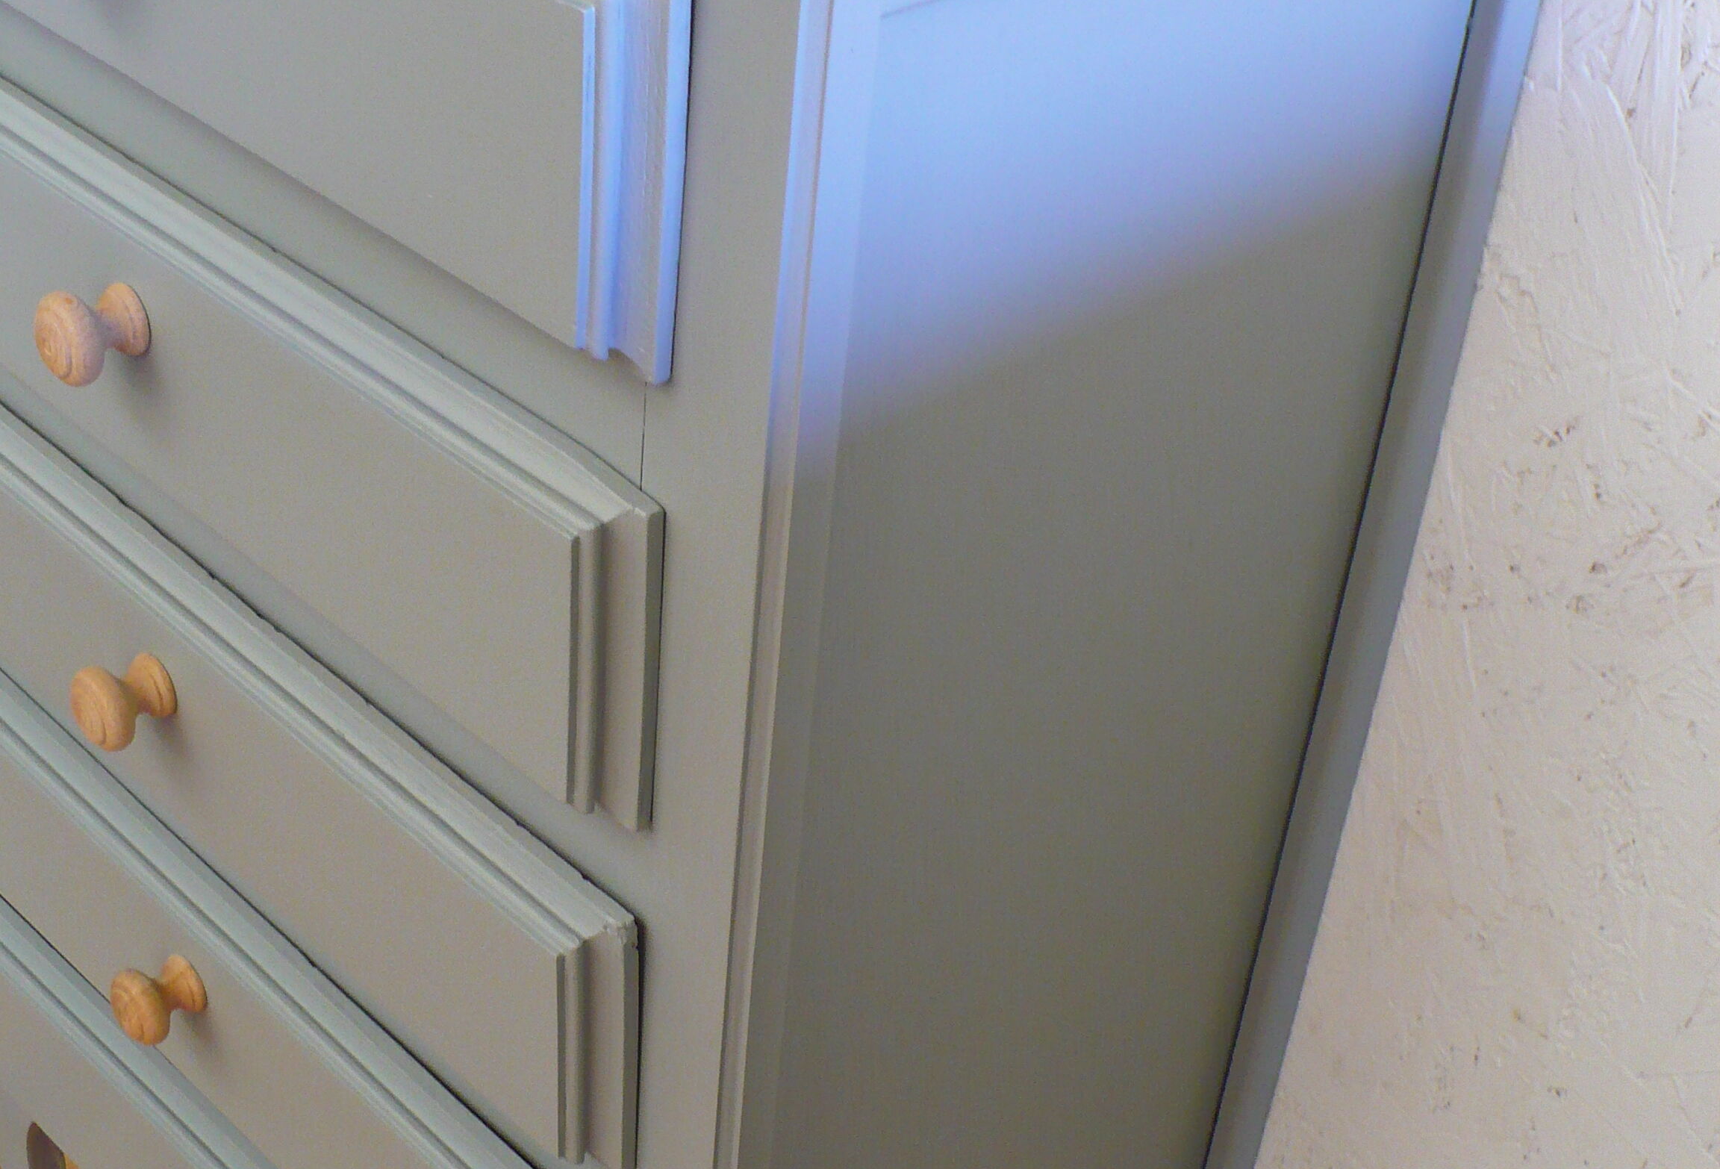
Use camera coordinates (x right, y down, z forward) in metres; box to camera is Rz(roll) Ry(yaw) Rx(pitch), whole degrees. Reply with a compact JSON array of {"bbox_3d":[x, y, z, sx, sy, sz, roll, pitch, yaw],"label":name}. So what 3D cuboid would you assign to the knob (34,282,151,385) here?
[{"bbox_3d":[-0.279,-0.091,0.887,0.035,0.036,0.036,-26,45,-38],"label":"knob"}]

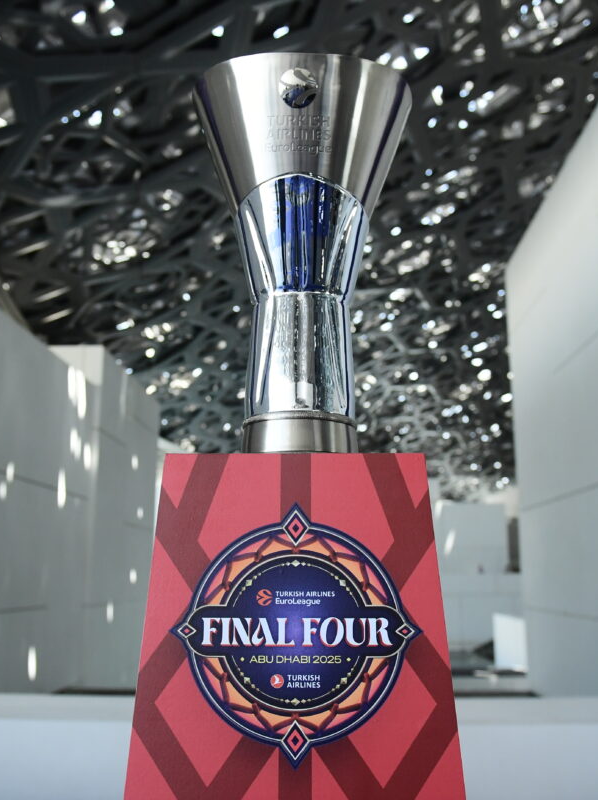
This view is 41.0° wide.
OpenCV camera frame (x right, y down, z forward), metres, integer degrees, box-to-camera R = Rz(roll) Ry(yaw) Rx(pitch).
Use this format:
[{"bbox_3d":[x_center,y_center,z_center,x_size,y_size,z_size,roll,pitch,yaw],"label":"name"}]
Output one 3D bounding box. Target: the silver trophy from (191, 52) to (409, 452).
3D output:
[{"bbox_3d":[0.004,-0.184,1.270,0.355,0.595,0.325,0,-13,1],"label":"silver trophy"}]

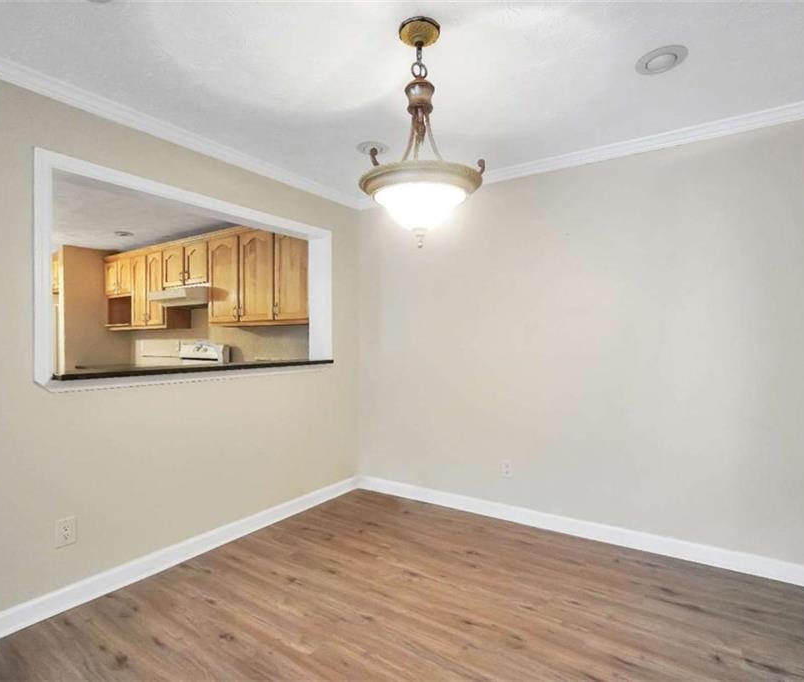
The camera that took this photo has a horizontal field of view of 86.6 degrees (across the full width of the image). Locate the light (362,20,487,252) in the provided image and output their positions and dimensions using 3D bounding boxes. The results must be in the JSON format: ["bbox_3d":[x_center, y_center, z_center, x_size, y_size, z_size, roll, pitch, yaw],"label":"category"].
[{"bbox_3d":[0.071,-0.768,1.630,0.470,0.825,0.470,0,0,0],"label":"light"}]

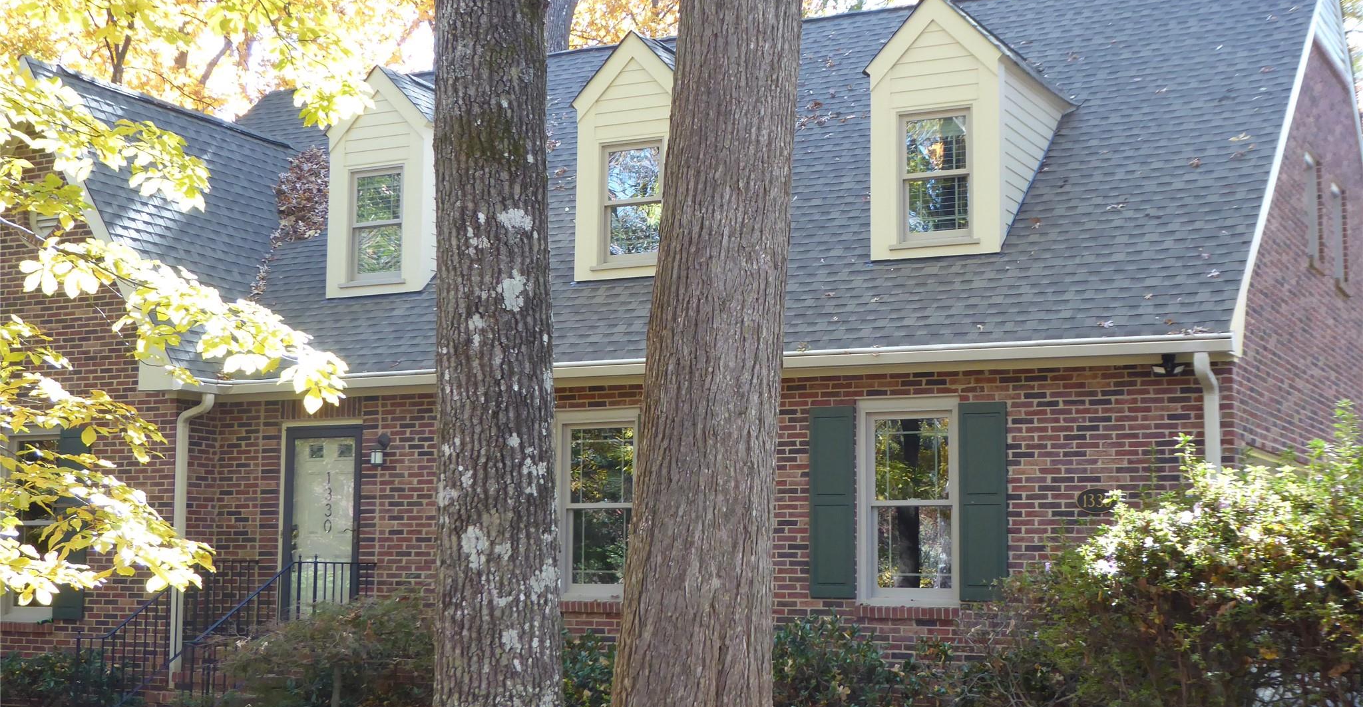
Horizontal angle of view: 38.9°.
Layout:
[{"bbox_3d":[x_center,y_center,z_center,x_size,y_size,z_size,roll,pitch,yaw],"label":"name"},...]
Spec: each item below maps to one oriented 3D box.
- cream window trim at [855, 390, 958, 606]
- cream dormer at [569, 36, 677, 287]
[{"bbox_3d":[1.881,1.221,15.905,0.900,1.710,0.120,-3,-7,27],"label":"cream window trim"},{"bbox_3d":[0.101,-1.748,19.461,1.280,2.380,2.600,-3,-8,27],"label":"cream dormer"}]

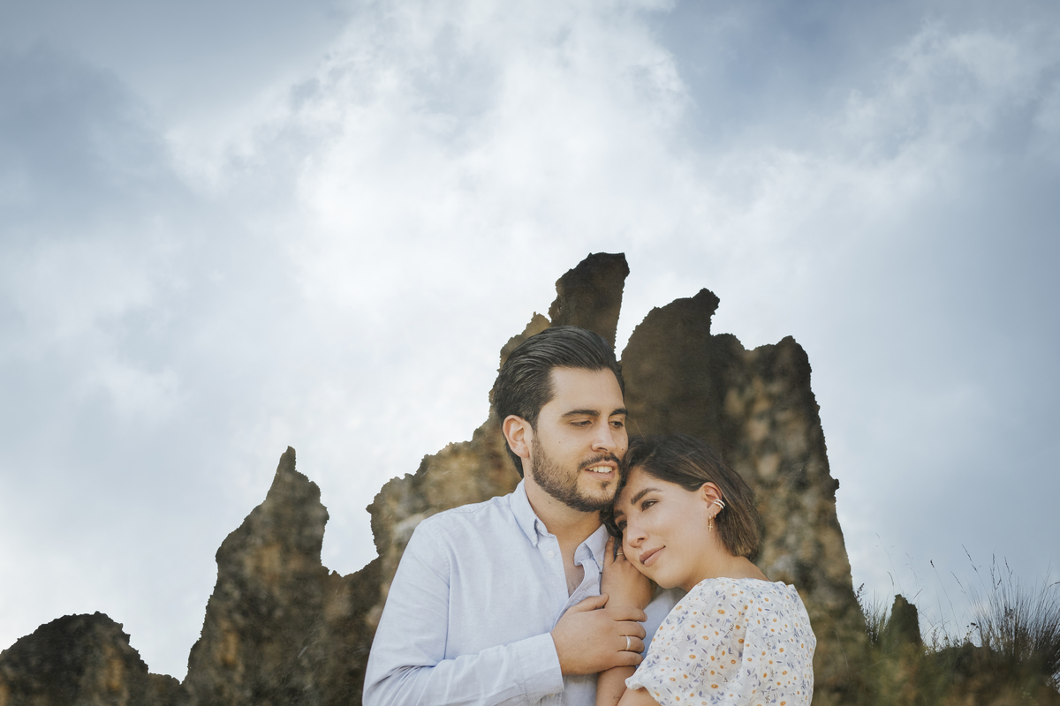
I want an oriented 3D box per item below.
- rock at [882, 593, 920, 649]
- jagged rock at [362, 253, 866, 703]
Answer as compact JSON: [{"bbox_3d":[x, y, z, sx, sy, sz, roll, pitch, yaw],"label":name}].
[{"bbox_3d":[1.802,1.314,12.000,0.190,0.270,0.160,0,-6,0],"label":"rock"},{"bbox_3d":[0.405,0.636,12.000,2.400,2.250,1.400,0,-6,0],"label":"jagged rock"}]

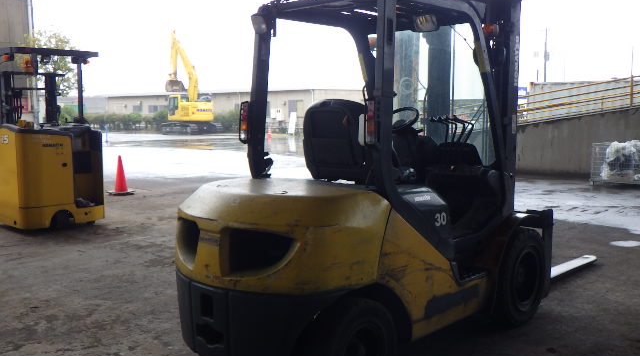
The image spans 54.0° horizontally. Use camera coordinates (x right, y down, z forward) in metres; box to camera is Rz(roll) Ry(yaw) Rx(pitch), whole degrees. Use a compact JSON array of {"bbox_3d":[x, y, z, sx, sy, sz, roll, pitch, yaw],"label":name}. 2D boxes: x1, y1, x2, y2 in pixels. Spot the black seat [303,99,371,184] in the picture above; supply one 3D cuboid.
[{"bbox_3d":[0.256,-0.239,3.963,0.510,0.520,0.570,5,8,43],"label":"black seat"}]

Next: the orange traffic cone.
[{"bbox_3d":[-3.805,-0.071,12.002,0.370,0.700,0.370,3,6,28],"label":"orange traffic cone"}]

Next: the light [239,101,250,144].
[{"bbox_3d":[-0.463,-0.349,3.924,0.080,0.250,0.055,5,8,43],"label":"light"}]

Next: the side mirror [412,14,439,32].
[{"bbox_3d":[0.687,-1.007,4.097,0.190,0.125,0.060,3,7,31],"label":"side mirror"}]

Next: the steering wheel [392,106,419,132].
[{"bbox_3d":[0.523,-0.383,4.232,0.310,0.060,0.310,5,40,43],"label":"steering wheel"}]

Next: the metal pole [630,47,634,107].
[{"bbox_3d":[7.180,-2.321,14.442,0.080,1.400,0.080,0,6,0],"label":"metal pole"}]

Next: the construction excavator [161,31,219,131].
[{"bbox_3d":[-9.944,-7.201,47.330,5.100,7.900,2.900,5,8,44],"label":"construction excavator"}]

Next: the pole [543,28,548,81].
[{"bbox_3d":[24.662,-10.939,69.261,0.350,10.860,0.350,0,6,0],"label":"pole"}]

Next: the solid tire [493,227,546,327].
[{"bbox_3d":[1.368,0.691,4.488,0.220,0.685,0.685,5,8,43],"label":"solid tire"}]

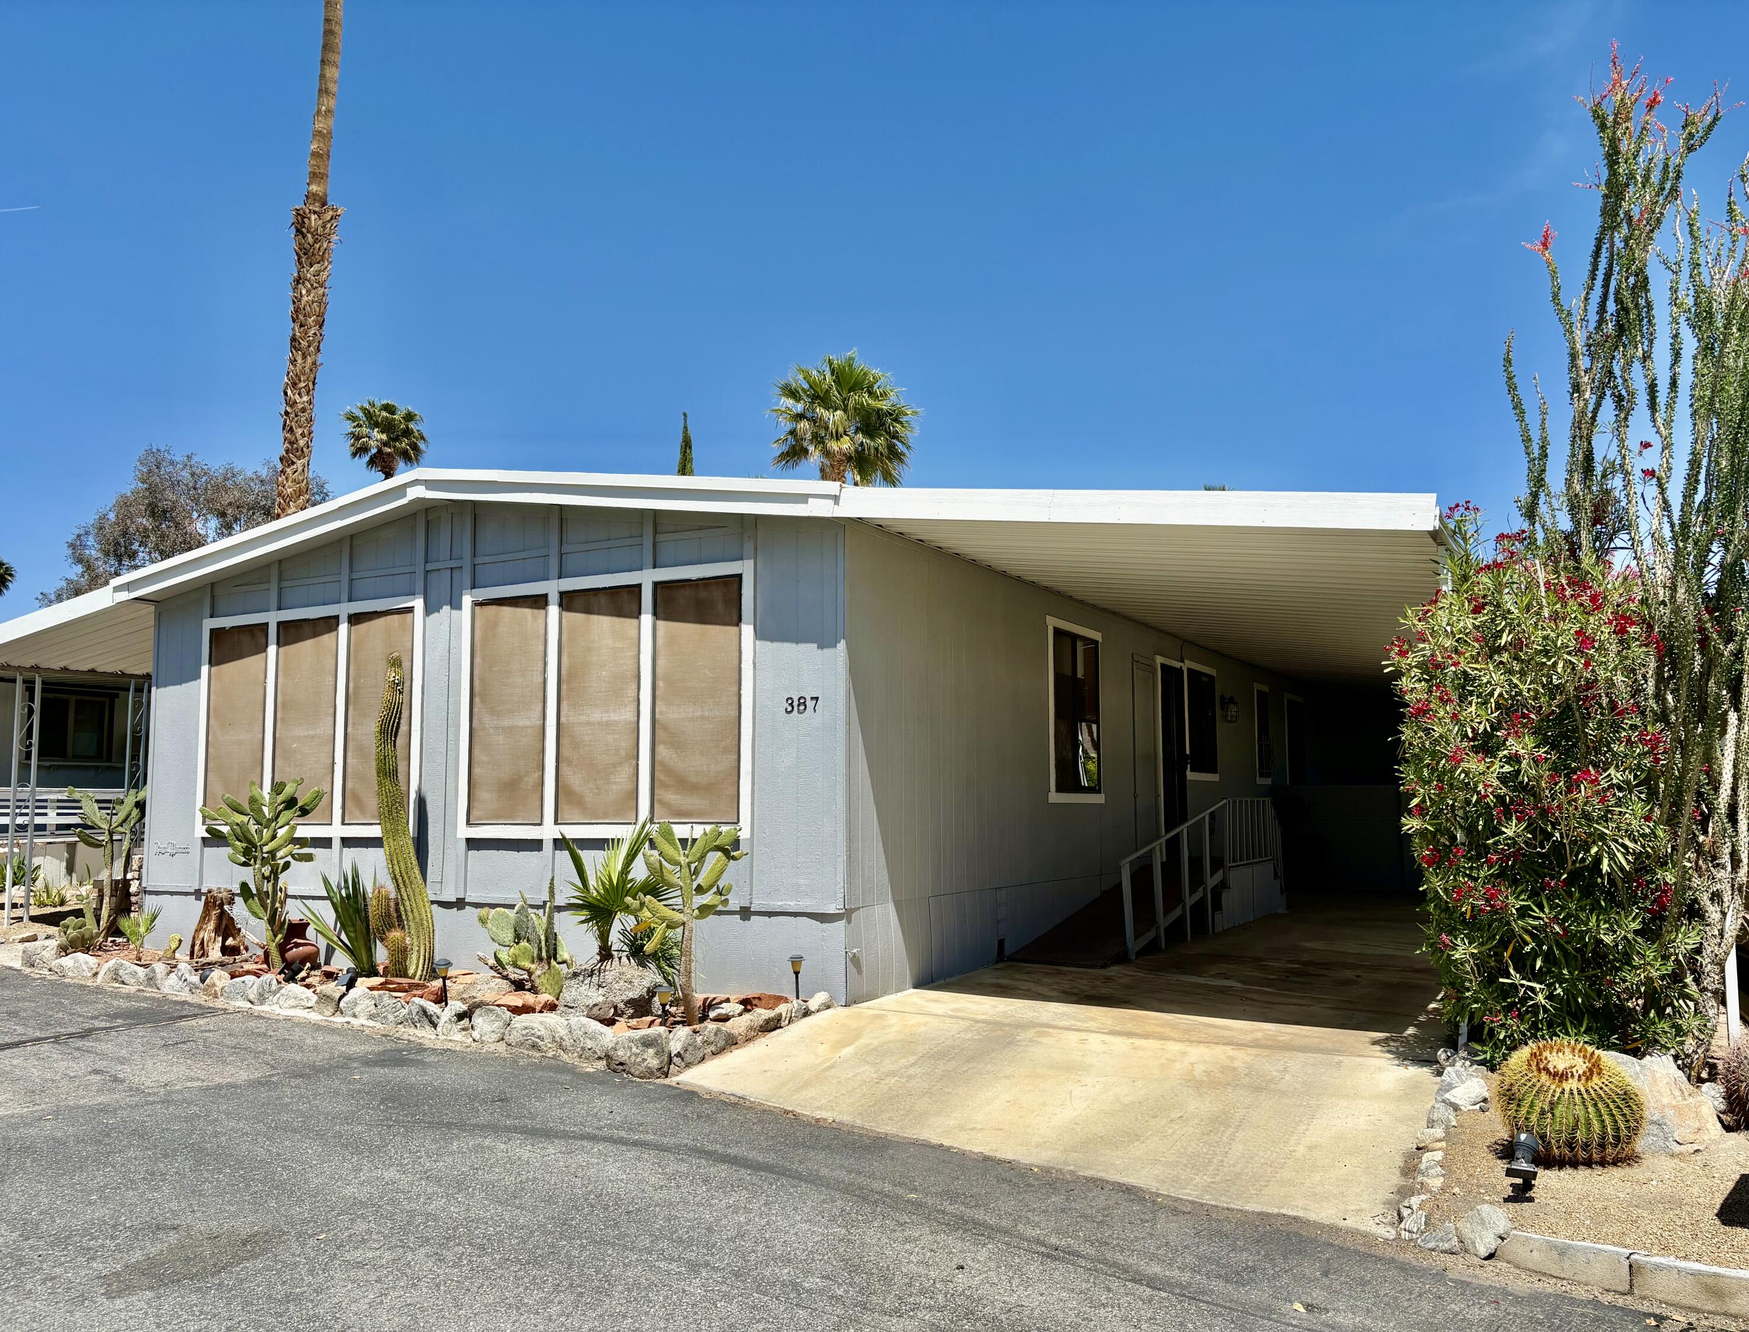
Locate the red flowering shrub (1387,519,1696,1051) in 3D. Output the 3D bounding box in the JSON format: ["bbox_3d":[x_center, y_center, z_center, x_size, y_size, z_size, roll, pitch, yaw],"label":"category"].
[{"bbox_3d":[3.289,0.539,6.508,1.400,2.570,1.350,-4,-7,29],"label":"red flowering shrub"}]

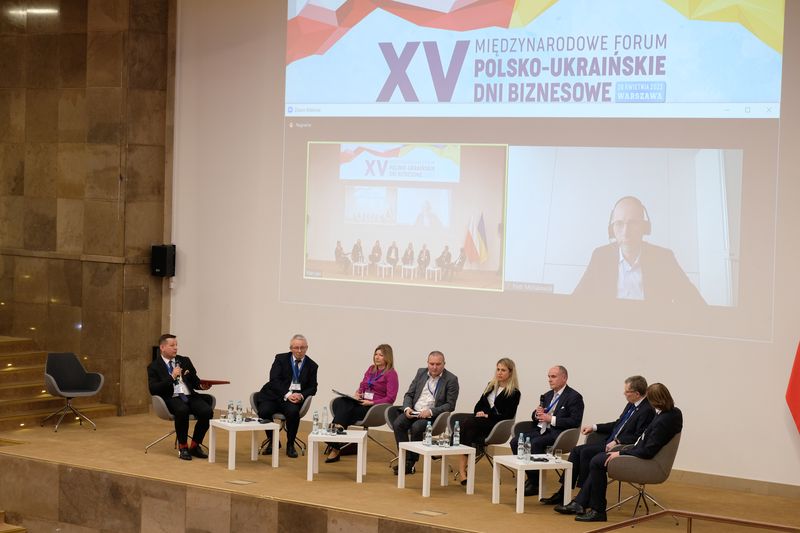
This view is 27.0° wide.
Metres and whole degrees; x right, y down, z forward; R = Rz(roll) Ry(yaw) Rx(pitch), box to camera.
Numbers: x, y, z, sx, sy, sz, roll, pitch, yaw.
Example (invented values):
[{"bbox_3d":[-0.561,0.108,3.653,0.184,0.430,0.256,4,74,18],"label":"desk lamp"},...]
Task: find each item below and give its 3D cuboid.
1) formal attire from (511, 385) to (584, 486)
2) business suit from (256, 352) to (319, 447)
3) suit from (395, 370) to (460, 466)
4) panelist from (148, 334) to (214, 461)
[{"bbox_3d":[1.470,1.636,16.589,0.560,0.926,0.700,3,3,38],"label":"formal attire"},{"bbox_3d":[-1.250,1.456,18.697,0.660,0.984,0.720,1,2,-3],"label":"business suit"},{"bbox_3d":[0.278,1.551,17.688,0.590,0.950,0.700,2,2,22],"label":"suit"},{"bbox_3d":[-2.372,1.408,18.199,0.620,1.290,0.800,0,3,-30],"label":"panelist"}]

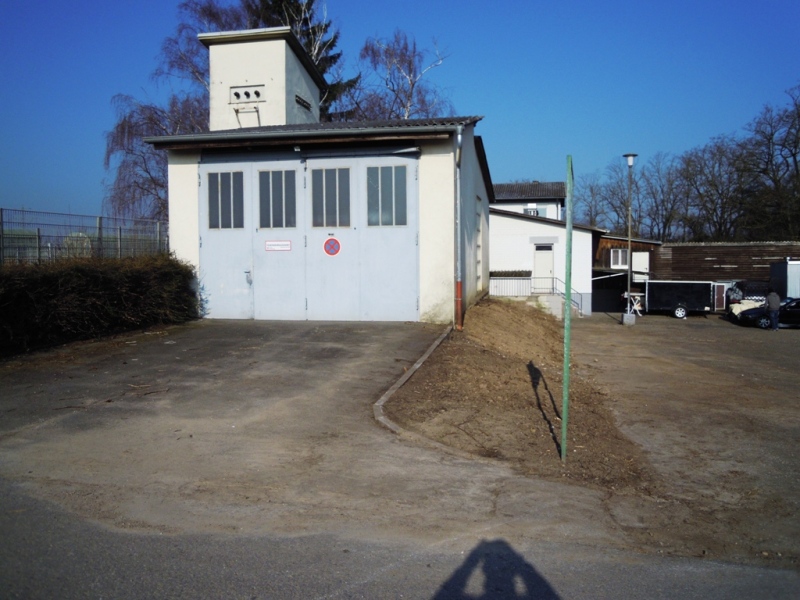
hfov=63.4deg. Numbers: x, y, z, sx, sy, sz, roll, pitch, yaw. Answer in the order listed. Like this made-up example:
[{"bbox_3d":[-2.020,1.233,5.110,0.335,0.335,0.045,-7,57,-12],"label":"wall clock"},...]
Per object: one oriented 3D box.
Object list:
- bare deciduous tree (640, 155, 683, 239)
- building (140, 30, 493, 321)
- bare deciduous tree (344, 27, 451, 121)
[{"bbox_3d":[22.448,-6.393,55.777,3.562,12.190,3.562,0,2,0],"label":"bare deciduous tree"},{"bbox_3d":[-1.018,-3.442,20.673,7.430,7.320,12.900,0,3,11],"label":"building"},{"bbox_3d":[-0.008,-6.926,32.729,5.497,13.183,5.497,0,2,0],"label":"bare deciduous tree"}]

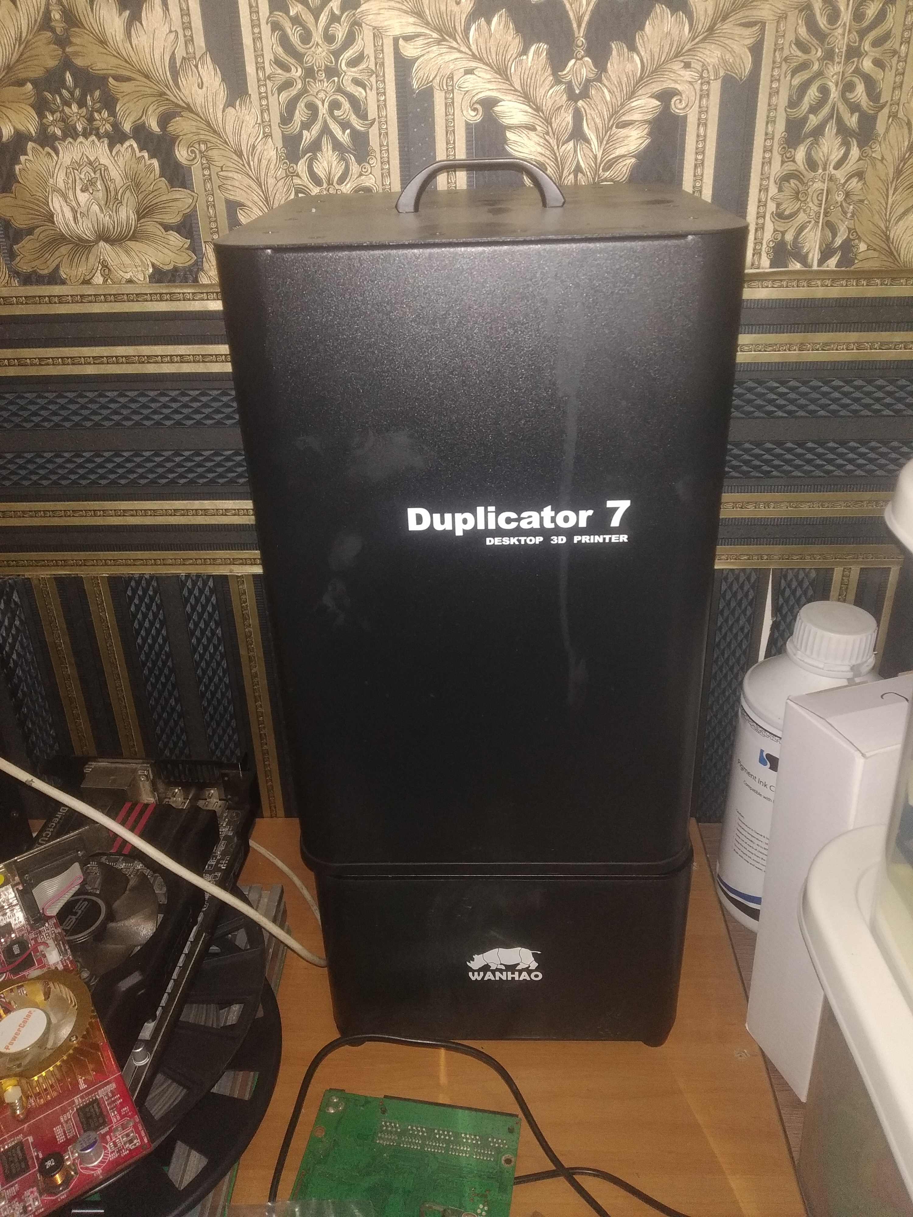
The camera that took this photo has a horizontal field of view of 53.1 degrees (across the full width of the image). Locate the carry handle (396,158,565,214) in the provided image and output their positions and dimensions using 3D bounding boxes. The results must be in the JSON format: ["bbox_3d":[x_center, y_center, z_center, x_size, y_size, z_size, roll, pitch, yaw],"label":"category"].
[{"bbox_3d":[0.010,-0.186,0.400,0.075,0.020,0.012,-1,29,3],"label":"carry handle"}]

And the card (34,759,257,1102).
[{"bbox_3d":[-0.187,0.153,0.451,0.116,0.041,0.220,0,26,4],"label":"card"}]

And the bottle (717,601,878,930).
[{"bbox_3d":[0.221,0.099,0.572,0.091,0.211,0.091,11,29,22],"label":"bottle"}]

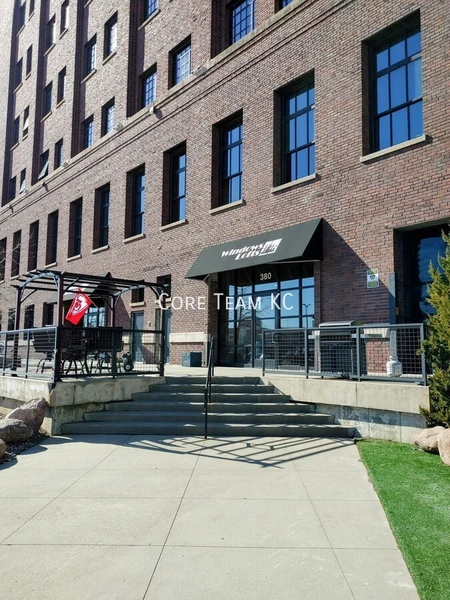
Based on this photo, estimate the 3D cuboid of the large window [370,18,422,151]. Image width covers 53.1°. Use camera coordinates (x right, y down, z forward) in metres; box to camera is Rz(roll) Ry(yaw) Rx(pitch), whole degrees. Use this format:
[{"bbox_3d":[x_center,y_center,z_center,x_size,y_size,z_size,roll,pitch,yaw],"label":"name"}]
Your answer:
[{"bbox_3d":[4.381,-5.344,11.562,0.200,3.014,1.476,6,-9,-43],"label":"large window"}]

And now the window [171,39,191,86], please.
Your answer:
[{"bbox_3d":[-1.710,-9.263,17.835,0.200,1.712,1.340,6,-9,-42],"label":"window"}]

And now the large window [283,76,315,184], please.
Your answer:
[{"bbox_3d":[2.284,-5.055,13.807,0.200,3.024,1.456,6,-9,-43],"label":"large window"}]

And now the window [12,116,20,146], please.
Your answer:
[{"bbox_3d":[-15.084,-12.146,32.756,0.200,2.134,1.291,6,-9,-42],"label":"window"}]

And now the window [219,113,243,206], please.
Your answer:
[{"bbox_3d":[0.296,-4.815,15.927,0.200,3.024,1.445,6,-9,-43],"label":"window"}]

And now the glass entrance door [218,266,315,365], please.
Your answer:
[{"bbox_3d":[1.175,0.494,13.454,0.150,3.068,4.052,6,-9,-42],"label":"glass entrance door"}]

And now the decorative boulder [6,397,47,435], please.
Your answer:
[{"bbox_3d":[-3.553,2.085,8.067,0.680,0.640,0.600,3,-7,-23],"label":"decorative boulder"}]

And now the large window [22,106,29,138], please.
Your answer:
[{"bbox_3d":[-13.696,-12.301,31.259,0.200,2.110,1.167,6,-9,-42],"label":"large window"}]

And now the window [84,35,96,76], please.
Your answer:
[{"bbox_3d":[-7.116,-12.974,24.156,0.200,2.060,1.266,6,-9,-42],"label":"window"}]

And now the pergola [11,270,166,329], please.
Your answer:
[{"bbox_3d":[-2.909,0.584,9.669,2.560,2.080,2.480,6,-9,-43],"label":"pergola"}]

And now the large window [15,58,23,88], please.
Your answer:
[{"bbox_3d":[-16.070,-17.702,35.428,0.200,2.152,1.476,6,-9,-43],"label":"large window"}]

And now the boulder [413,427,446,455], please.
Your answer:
[{"bbox_3d":[3.295,2.229,7.243,0.510,0.390,0.420,-2,-7,24],"label":"boulder"}]

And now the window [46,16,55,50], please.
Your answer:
[{"bbox_3d":[-11.084,-17.081,28.953,0.200,2.010,1.315,6,-9,-42],"label":"window"}]

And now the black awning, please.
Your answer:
[{"bbox_3d":[0.674,-1.488,13.909,0.920,1.160,5.020,6,-9,-43],"label":"black awning"}]

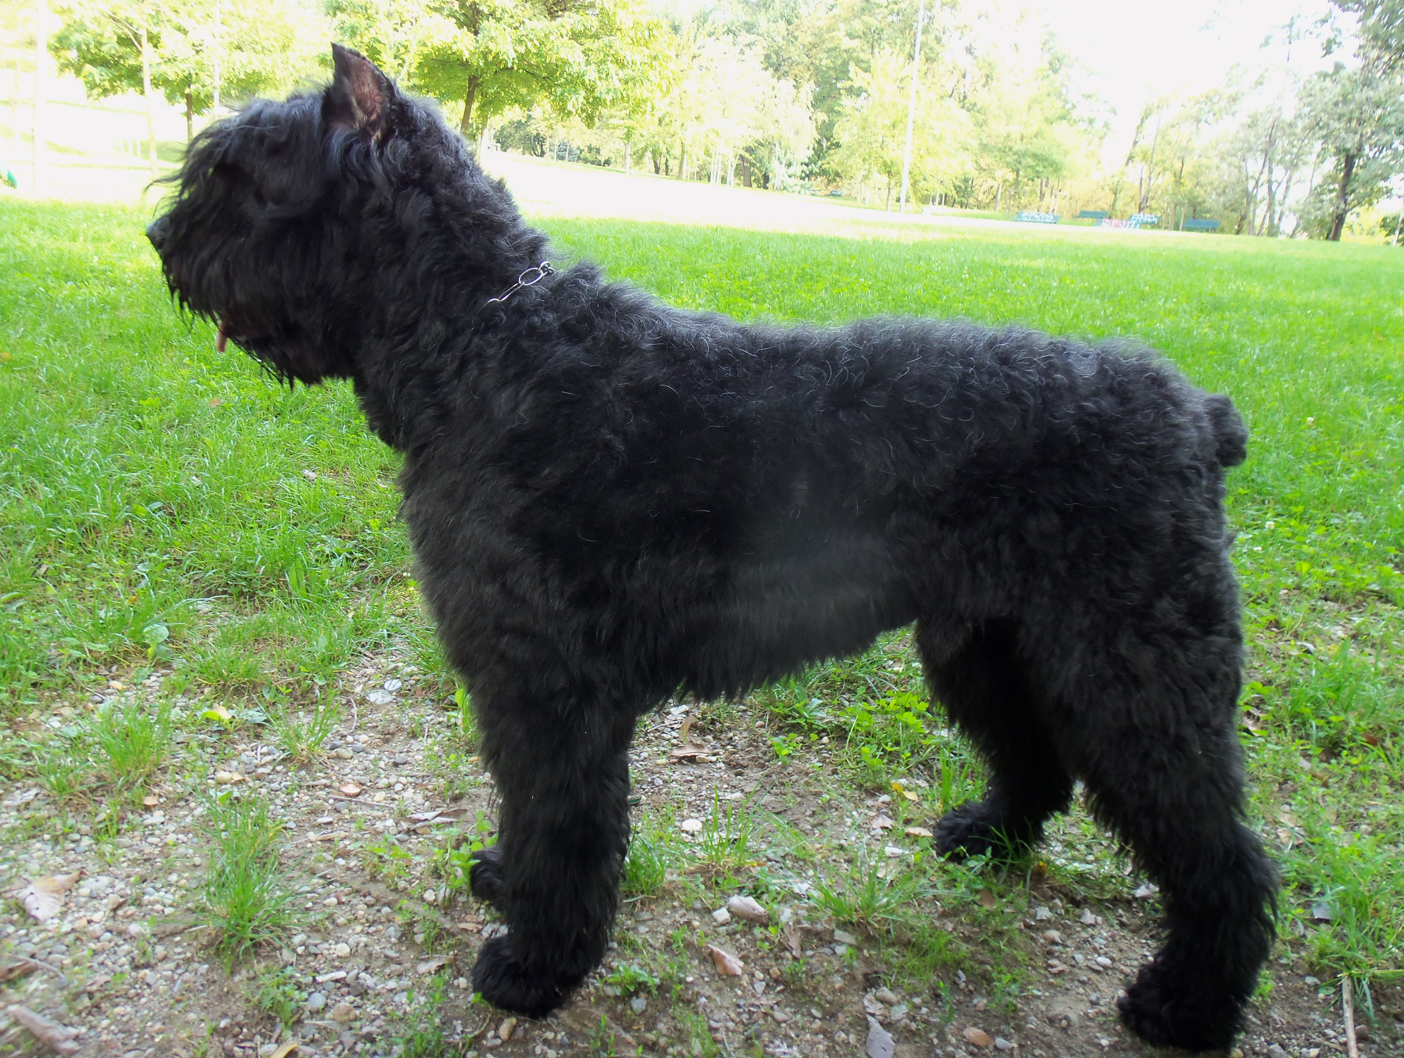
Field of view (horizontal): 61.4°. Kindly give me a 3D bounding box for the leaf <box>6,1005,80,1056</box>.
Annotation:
[{"bbox_3d":[-0.592,0.448,1.062,0.084,0.020,0.032,9,16,22],"label":"leaf"}]

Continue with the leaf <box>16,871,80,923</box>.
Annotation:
[{"bbox_3d":[-0.699,0.391,1.256,0.058,0.018,0.065,0,15,-8],"label":"leaf"}]

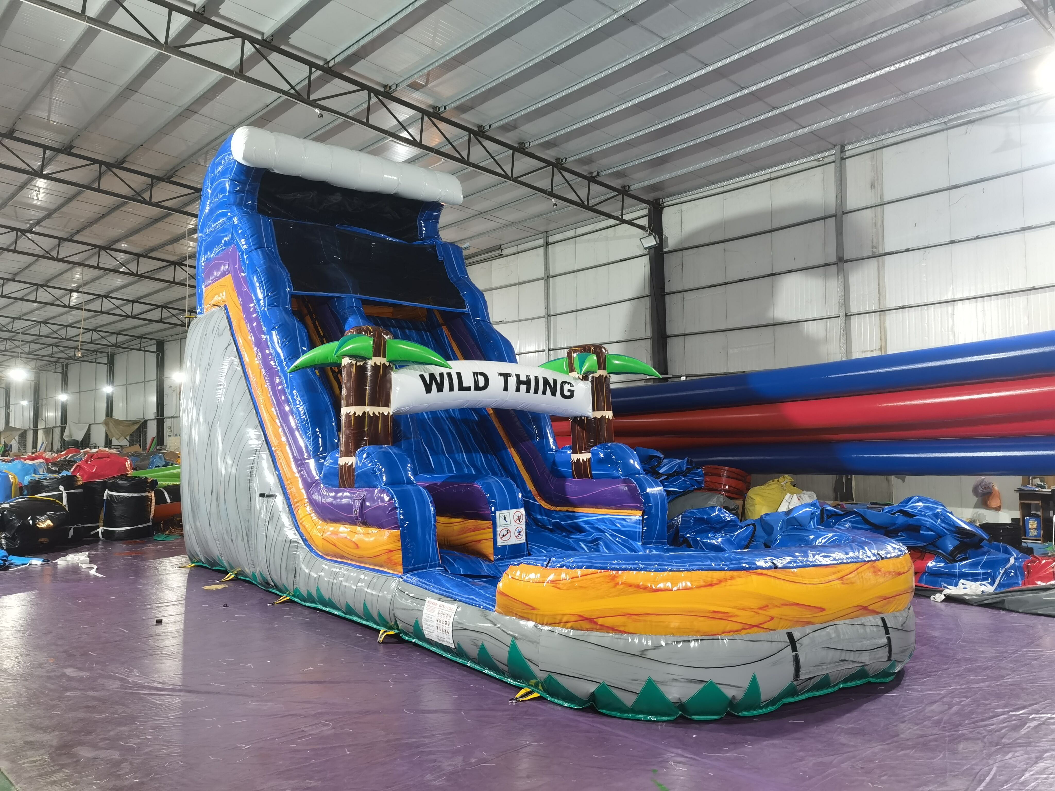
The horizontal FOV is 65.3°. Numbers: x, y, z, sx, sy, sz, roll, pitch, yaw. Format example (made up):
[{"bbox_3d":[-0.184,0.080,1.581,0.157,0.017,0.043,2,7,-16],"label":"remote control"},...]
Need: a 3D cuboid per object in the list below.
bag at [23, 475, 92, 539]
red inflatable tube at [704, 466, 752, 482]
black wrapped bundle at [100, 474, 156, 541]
[{"bbox_3d":[-8.380,1.980,14.750,1.000,1.030,0.950,1,-3,-30],"label":"bag"},{"bbox_3d":[3.083,1.231,12.800,0.800,0.220,0.620,-2,-3,13],"label":"red inflatable tube"},{"bbox_3d":[-6.940,1.950,14.310,0.860,1.020,0.860,0,-3,-26],"label":"black wrapped bundle"}]

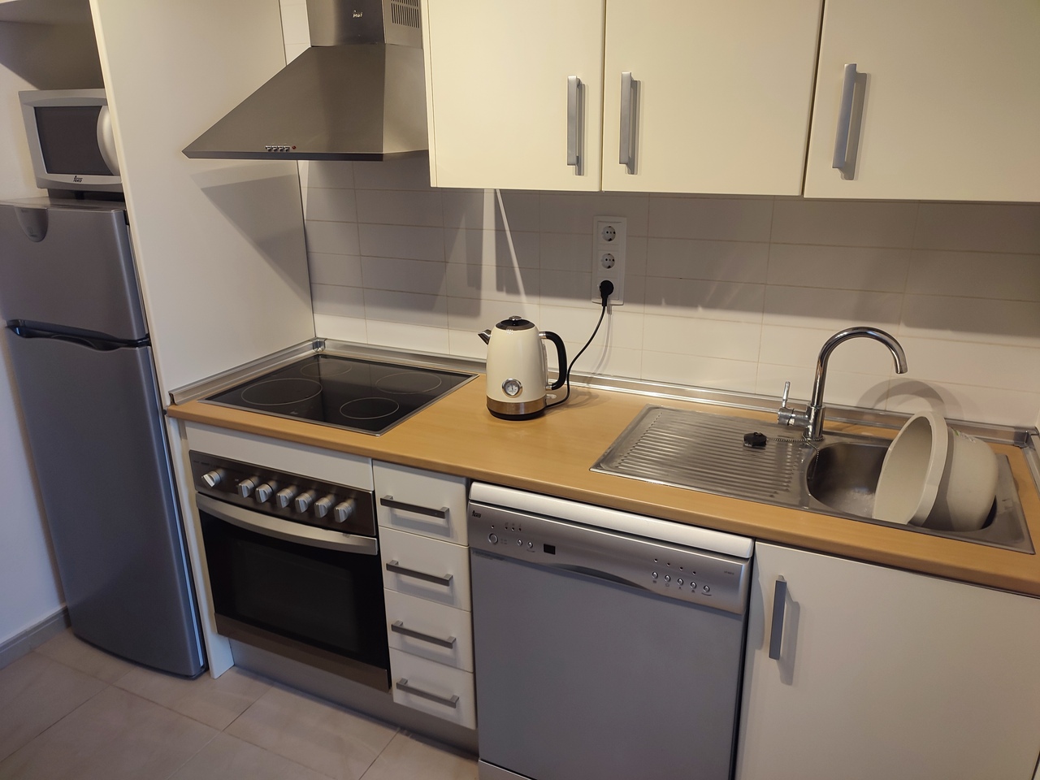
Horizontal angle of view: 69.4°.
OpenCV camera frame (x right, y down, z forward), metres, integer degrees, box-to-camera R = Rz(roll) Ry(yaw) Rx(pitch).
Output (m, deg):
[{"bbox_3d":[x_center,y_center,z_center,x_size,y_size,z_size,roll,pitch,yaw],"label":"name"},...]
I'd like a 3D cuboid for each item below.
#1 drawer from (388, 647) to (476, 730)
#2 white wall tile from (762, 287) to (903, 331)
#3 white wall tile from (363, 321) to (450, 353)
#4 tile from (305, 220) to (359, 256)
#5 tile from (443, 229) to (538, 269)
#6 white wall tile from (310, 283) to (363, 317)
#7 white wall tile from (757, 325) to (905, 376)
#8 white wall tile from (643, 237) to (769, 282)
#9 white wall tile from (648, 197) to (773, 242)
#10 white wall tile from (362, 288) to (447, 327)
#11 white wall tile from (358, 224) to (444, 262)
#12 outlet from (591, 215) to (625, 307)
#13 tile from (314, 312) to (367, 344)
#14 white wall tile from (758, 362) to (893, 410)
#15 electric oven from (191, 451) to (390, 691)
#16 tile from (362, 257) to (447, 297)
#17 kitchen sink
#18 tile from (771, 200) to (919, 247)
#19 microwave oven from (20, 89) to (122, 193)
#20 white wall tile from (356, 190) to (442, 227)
[{"bbox_3d":[-0.125,0.682,2.079,0.244,0.174,0.510,8,21,24],"label":"drawer"},{"bbox_3d":[0.743,-0.194,1.797,0.300,0.098,0.010,8,21,24],"label":"white wall tile"},{"bbox_3d":[-0.350,-0.162,2.349,0.300,0.092,0.010,8,21,24],"label":"white wall tile"},{"bbox_3d":[-0.583,-0.473,2.347,0.205,0.098,0.010,8,21,24],"label":"tile"},{"bbox_3d":[-0.080,-0.404,2.130,0.300,0.098,0.010,8,21,24],"label":"tile"},{"bbox_3d":[-0.581,-0.284,2.411,0.205,0.098,0.010,8,21,24],"label":"white wall tile"},{"bbox_3d":[0.744,-0.099,1.829,0.300,0.098,0.010,8,21,24],"label":"white wall tile"},{"bbox_3d":[0.463,-0.324,1.866,0.298,0.098,0.010,8,21,24],"label":"white wall tile"},{"bbox_3d":[0.465,-0.419,1.846,0.299,0.098,0.010,8,21,24],"label":"white wall tile"},{"bbox_3d":[-0.348,-0.251,2.297,0.298,0.098,0.010,8,21,24],"label":"white wall tile"},{"bbox_3d":[-0.354,-0.443,2.252,0.300,0.098,0.010,8,21,24],"label":"white wall tile"},{"bbox_3d":[0.235,-0.338,1.975,0.087,0.226,0.015,8,21,24],"label":"outlet"},{"bbox_3d":[-0.578,-0.190,2.433,0.208,0.098,0.010,8,21,24],"label":"tile"},{"bbox_3d":[0.746,-0.007,1.861,0.300,0.092,0.010,8,21,24],"label":"white wall tile"},{"bbox_3d":[-0.506,0.402,2.199,0.599,0.587,0.560,8,21,24],"label":"electric oven"},{"bbox_3d":[-0.350,-0.345,2.264,0.298,0.098,0.010,8,21,24],"label":"tile"},{"bbox_3d":[0.604,0.228,1.636,0.801,0.161,0.449,8,21,24],"label":"kitchen sink"},{"bbox_3d":[0.741,-0.383,1.731,0.300,0.098,0.010,8,21,24],"label":"tile"},{"bbox_3d":[-1.105,-0.717,2.186,0.470,0.285,0.360,8,21,24],"label":"microwave oven"},{"bbox_3d":[-0.354,-0.535,2.212,0.299,0.098,0.010,8,21,24],"label":"white wall tile"}]

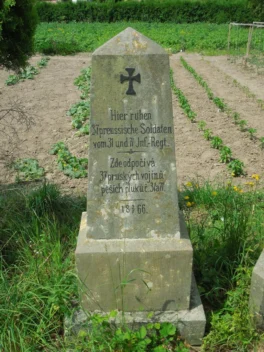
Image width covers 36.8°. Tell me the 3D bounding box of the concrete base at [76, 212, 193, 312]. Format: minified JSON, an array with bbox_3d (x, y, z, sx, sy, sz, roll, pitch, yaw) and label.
[{"bbox_3d":[0.011,0.402,1.969,0.515,0.376,0.349,-1,25,-1],"label":"concrete base"}]

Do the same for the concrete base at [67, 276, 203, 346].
[{"bbox_3d":[0.014,0.644,2.082,0.647,0.158,0.482,-1,25,-1],"label":"concrete base"}]

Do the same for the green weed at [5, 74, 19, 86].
[{"bbox_3d":[-2.400,-1.902,7.900,0.280,0.190,0.280,-8,26,-15],"label":"green weed"}]

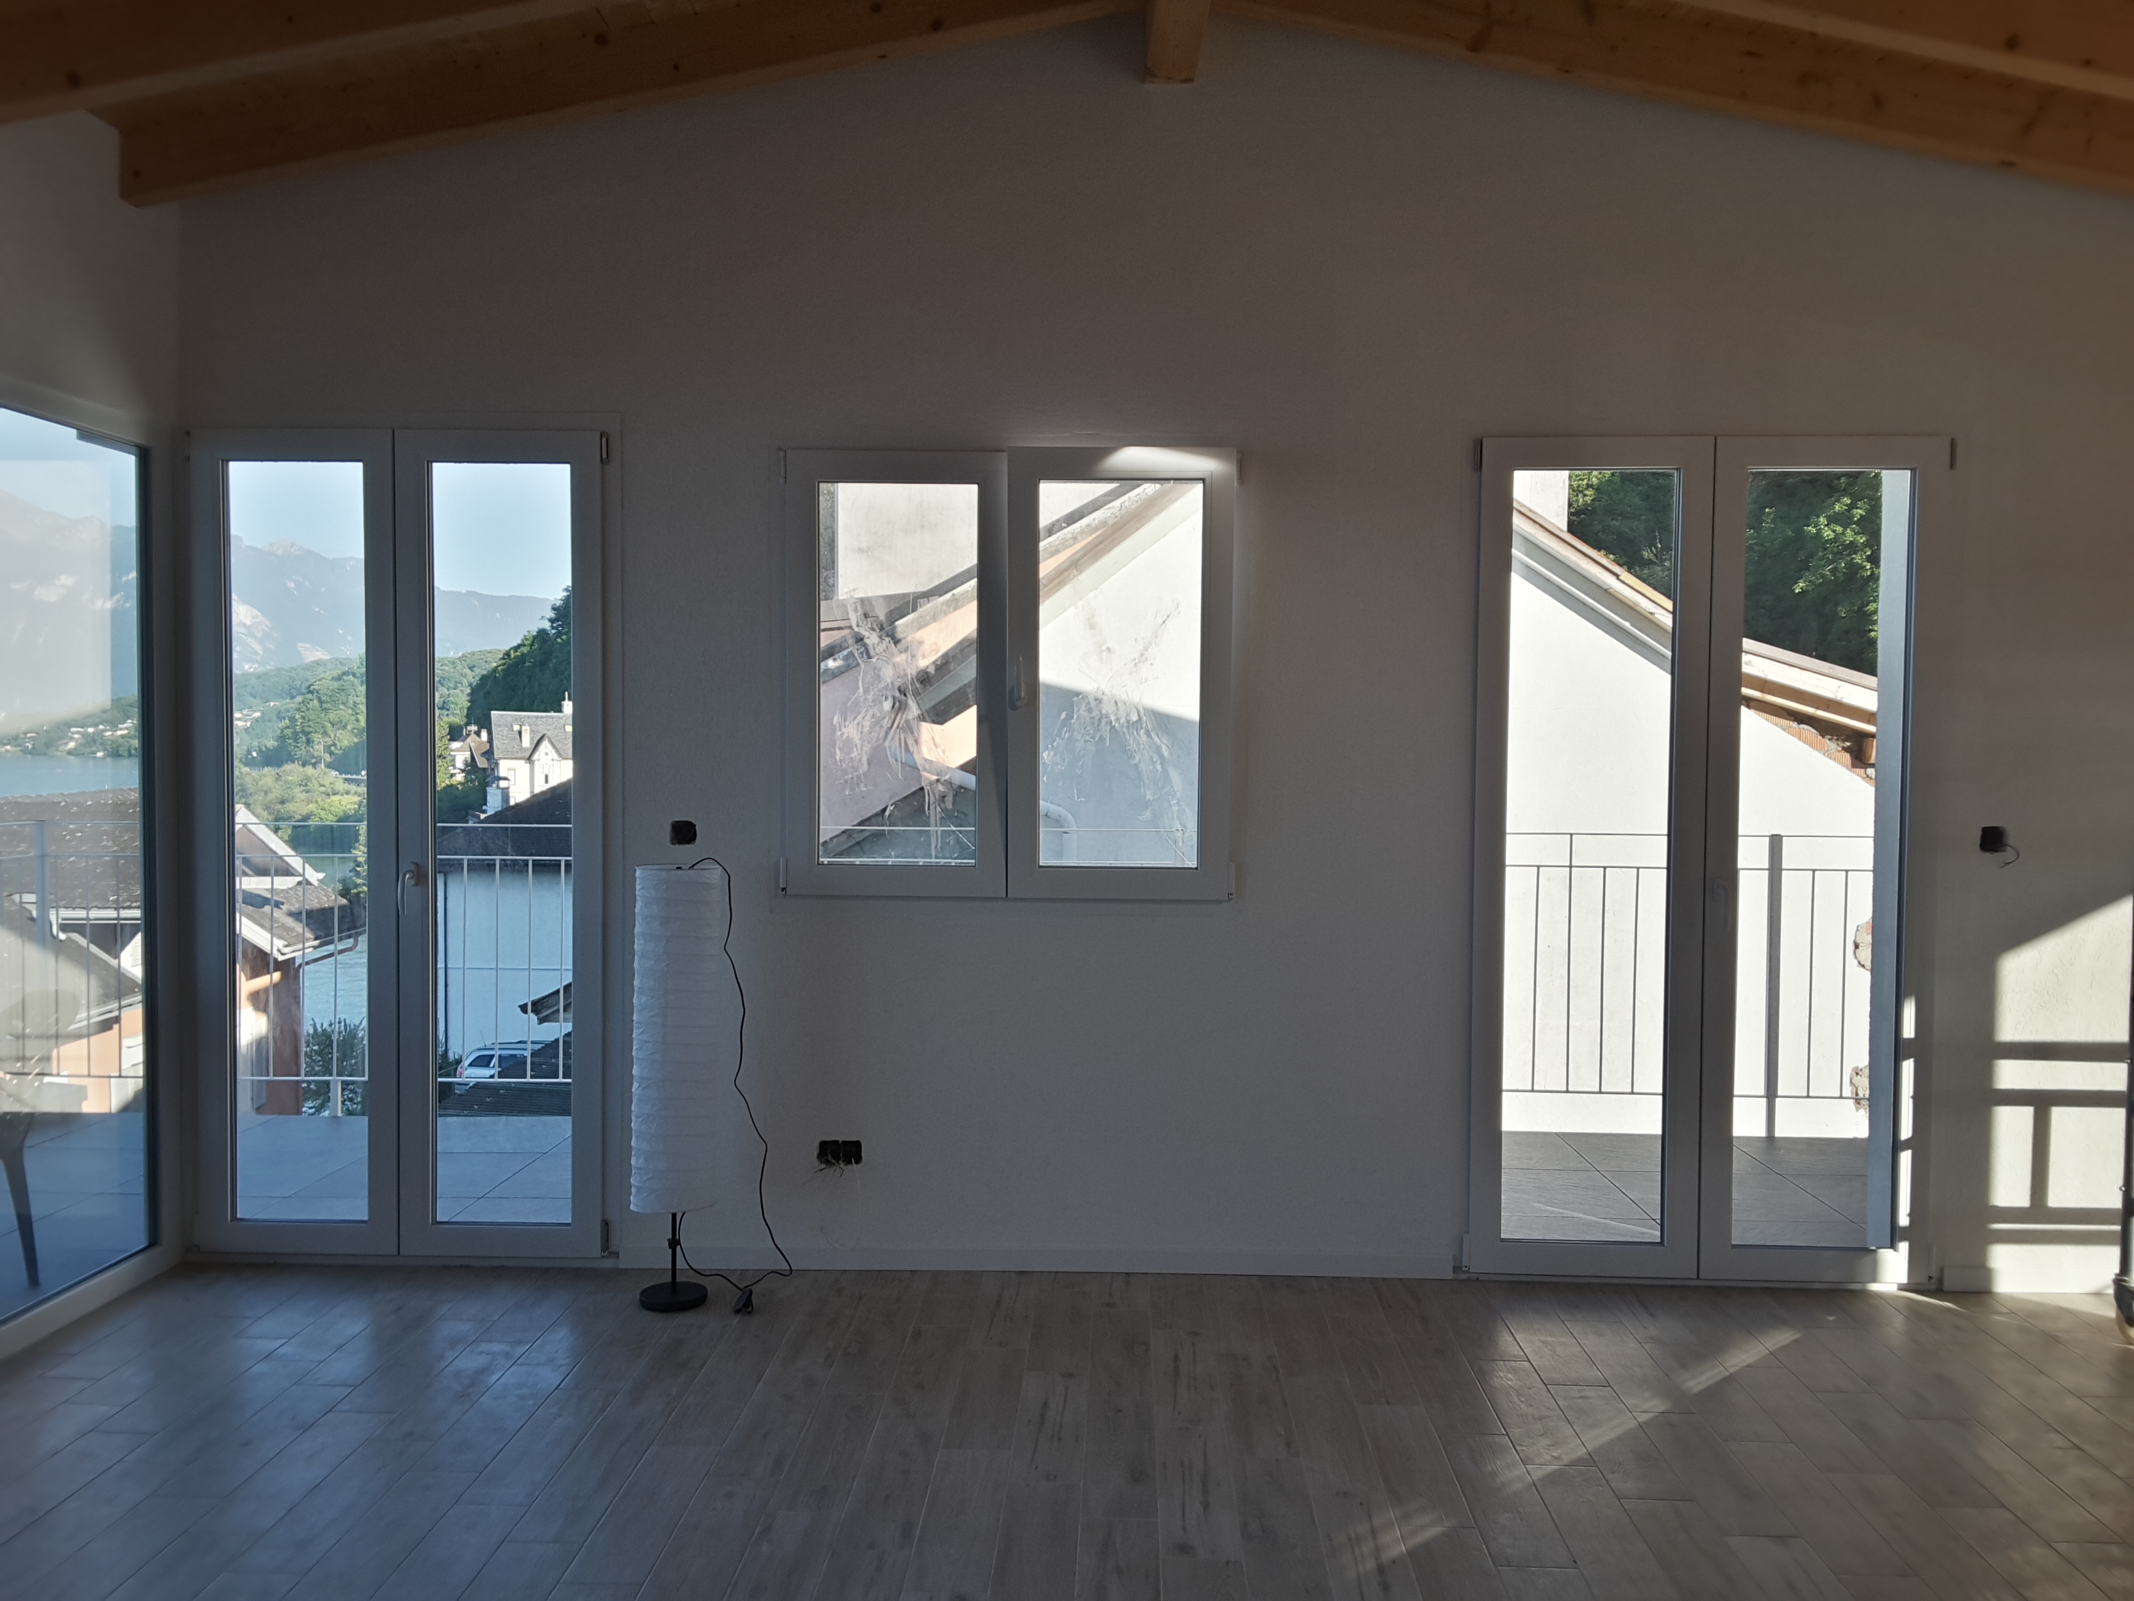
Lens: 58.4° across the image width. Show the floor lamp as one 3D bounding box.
[{"bbox_3d":[-1.036,0.750,5.043,0.232,1.151,0.232,0,2,2],"label":"floor lamp"}]

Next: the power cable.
[{"bbox_3d":[-0.897,0.736,5.130,0.267,1.176,0.349,0,2,2],"label":"power cable"}]

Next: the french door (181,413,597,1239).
[{"bbox_3d":[-1.871,0.127,5.370,1.154,2.311,0.080,0,2,2],"label":"french door"}]

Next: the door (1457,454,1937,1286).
[{"bbox_3d":[1.754,0.166,5.248,1.256,2.302,0.080,0,2,2],"label":"door"}]

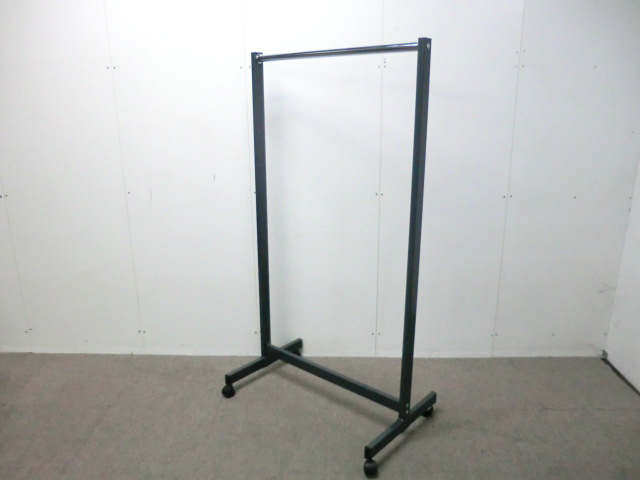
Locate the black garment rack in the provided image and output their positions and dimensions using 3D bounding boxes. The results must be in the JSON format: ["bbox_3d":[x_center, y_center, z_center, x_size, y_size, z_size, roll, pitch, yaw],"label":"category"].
[{"bbox_3d":[0.040,0.021,2.223,0.896,1.650,0.538,13,19,39],"label":"black garment rack"}]

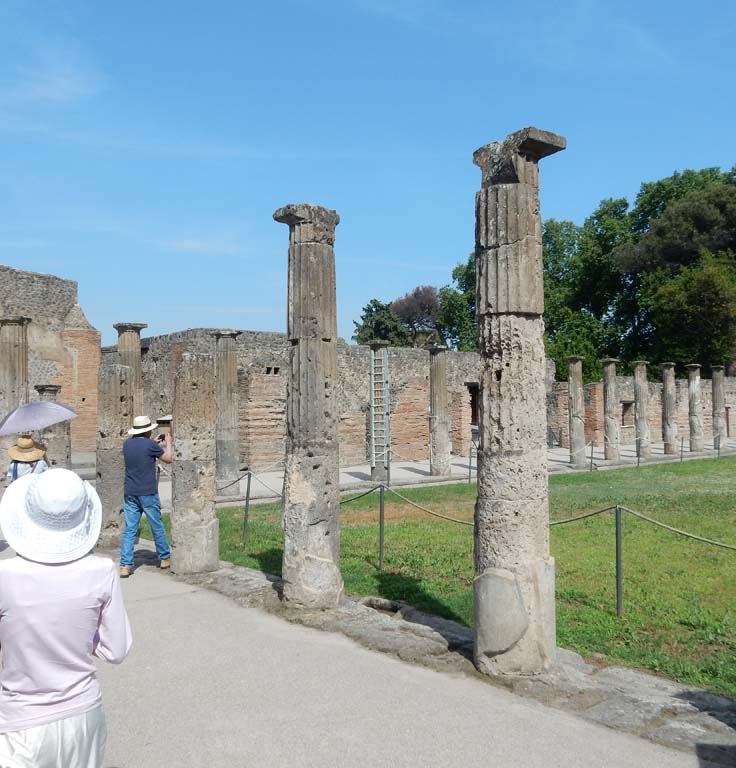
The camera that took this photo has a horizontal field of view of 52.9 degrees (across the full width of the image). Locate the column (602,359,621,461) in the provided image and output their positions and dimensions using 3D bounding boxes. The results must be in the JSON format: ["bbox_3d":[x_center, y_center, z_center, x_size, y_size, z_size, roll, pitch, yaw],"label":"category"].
[{"bbox_3d":[8.414,0.877,25.545,0.560,3.490,0.560,1,-3,-41],"label":"column"}]

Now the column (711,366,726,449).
[{"bbox_3d":[15.077,1.054,31.515,0.550,3.500,0.550,1,-3,-41],"label":"column"}]

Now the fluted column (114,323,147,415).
[{"bbox_3d":[-4.609,0.570,14.361,0.560,3.500,0.560,1,-3,-41],"label":"fluted column"}]

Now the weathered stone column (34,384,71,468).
[{"bbox_3d":[-5.010,1.141,11.800,0.520,2.200,0.520,2,-2,-41],"label":"weathered stone column"}]

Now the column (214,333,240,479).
[{"bbox_3d":[-2.976,0.608,15.759,0.560,3.500,0.560,0,-2,0],"label":"column"}]

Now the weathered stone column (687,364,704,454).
[{"bbox_3d":[13.206,0.985,29.739,0.560,3.500,0.560,1,-3,-41],"label":"weathered stone column"}]

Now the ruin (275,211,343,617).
[{"bbox_3d":[-0.485,0.148,6.539,0.560,3.500,0.560,0,-2,0],"label":"ruin"}]

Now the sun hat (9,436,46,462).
[{"bbox_3d":[-3.822,0.741,8.300,0.410,0.200,0.410,-4,12,-17],"label":"sun hat"}]

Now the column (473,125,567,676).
[{"bbox_3d":[0.966,0.107,5.055,0.550,3.540,0.550,-1,-3,0],"label":"column"}]

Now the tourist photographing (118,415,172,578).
[{"bbox_3d":[-2.407,1.190,8.000,0.540,1.710,0.640,-1,-2,33],"label":"tourist photographing"}]

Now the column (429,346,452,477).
[{"bbox_3d":[1.923,0.719,19.953,0.560,3.500,0.560,0,-2,0],"label":"column"}]

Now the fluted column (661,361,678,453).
[{"bbox_3d":[11.816,0.969,29.000,0.600,3.600,0.600,2,-2,-41],"label":"fluted column"}]

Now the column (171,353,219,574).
[{"bbox_3d":[-1.929,0.850,8.220,0.530,2.400,0.530,2,-2,-41],"label":"column"}]

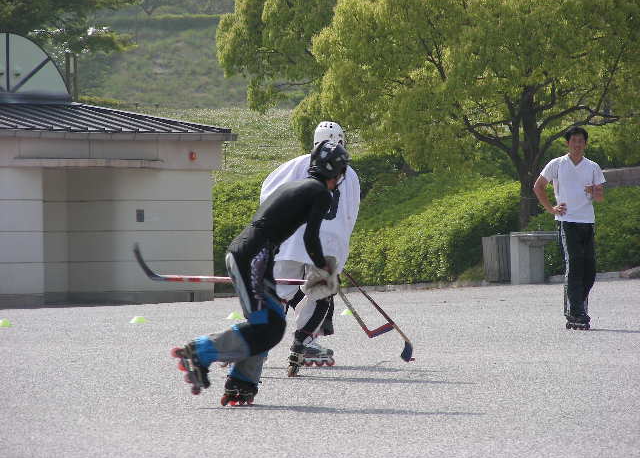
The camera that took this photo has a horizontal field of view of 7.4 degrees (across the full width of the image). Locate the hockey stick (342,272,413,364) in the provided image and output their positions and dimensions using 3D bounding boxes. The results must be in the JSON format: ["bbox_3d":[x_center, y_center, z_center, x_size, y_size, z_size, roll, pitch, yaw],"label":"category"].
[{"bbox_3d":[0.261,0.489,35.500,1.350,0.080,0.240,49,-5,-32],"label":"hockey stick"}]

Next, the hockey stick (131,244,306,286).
[{"bbox_3d":[-0.529,0.218,29.700,1.280,0.260,0.080,2,1,22],"label":"hockey stick"}]

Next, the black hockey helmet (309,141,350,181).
[{"bbox_3d":[0.057,-0.402,29.600,0.280,0.220,0.210,10,3,-31],"label":"black hockey helmet"}]

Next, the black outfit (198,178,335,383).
[{"bbox_3d":[-0.335,0.305,29.500,0.780,1.250,0.500,0,0,-21],"label":"black outfit"}]

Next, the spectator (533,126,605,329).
[{"bbox_3d":[2.193,-0.013,43.900,0.630,1.800,0.400,0,0,-10],"label":"spectator"}]

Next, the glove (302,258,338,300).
[{"bbox_3d":[0.003,0.293,29.400,0.200,0.260,0.170,18,0,-33],"label":"glove"}]

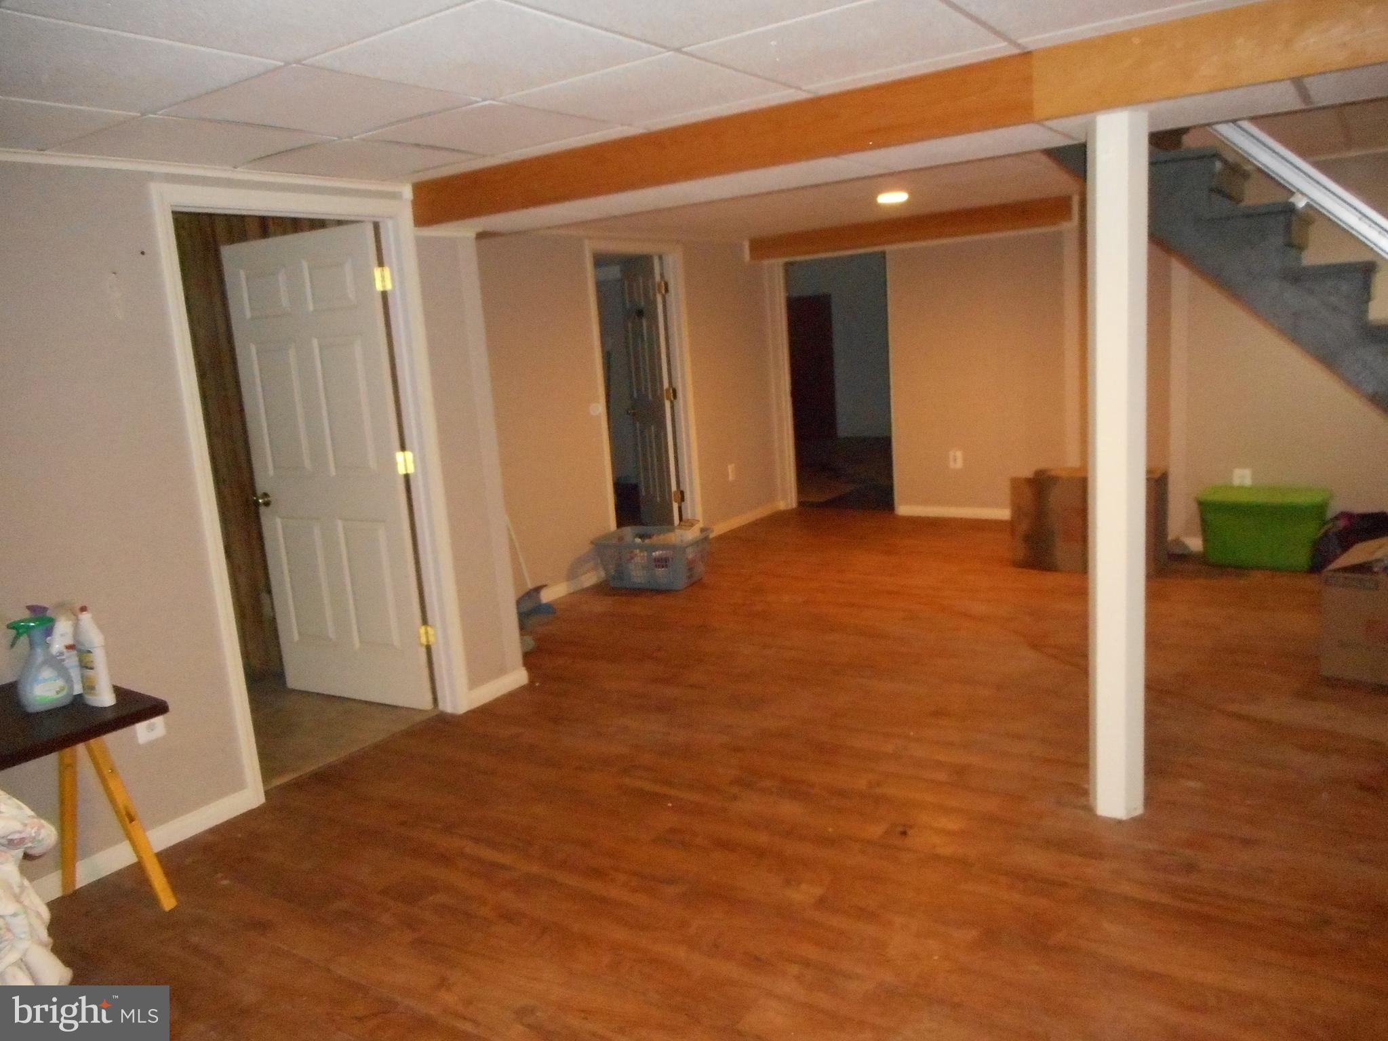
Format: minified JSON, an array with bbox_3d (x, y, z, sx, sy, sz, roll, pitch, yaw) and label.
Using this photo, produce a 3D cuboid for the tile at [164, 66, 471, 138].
[{"bbox_3d":[-0.975,-1.095,2.634,0.610,0.018,0.595,3,13,34],"label":"tile"}]

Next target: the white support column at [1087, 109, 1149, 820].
[{"bbox_3d":[1.221,-0.105,2.884,0.155,2.000,0.155,3,13,34],"label":"white support column"}]

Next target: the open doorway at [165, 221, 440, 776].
[{"bbox_3d":[-1.401,-0.084,3.803,0.140,2.055,0.920,3,13,34],"label":"open doorway"}]

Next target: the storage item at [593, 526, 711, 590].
[{"bbox_3d":[-0.238,0.240,6.203,0.630,0.280,0.450,1,12,27],"label":"storage item"}]

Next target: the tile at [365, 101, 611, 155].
[{"bbox_3d":[-0.634,-1.201,3.095,0.605,0.020,0.605,3,13,34],"label":"tile"}]

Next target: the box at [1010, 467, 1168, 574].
[{"bbox_3d":[2.269,-0.006,5.777,0.775,0.545,0.340,3,13,34],"label":"box"}]

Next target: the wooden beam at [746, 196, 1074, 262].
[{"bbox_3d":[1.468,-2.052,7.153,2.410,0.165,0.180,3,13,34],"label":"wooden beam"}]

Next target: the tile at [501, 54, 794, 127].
[{"bbox_3d":[-0.130,-1.173,2.753,0.605,0.020,0.605,3,13,34],"label":"tile"}]

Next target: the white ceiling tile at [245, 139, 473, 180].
[{"bbox_3d":[-1.126,-1.228,3.429,0.585,0.020,0.605,3,13,34],"label":"white ceiling tile"}]

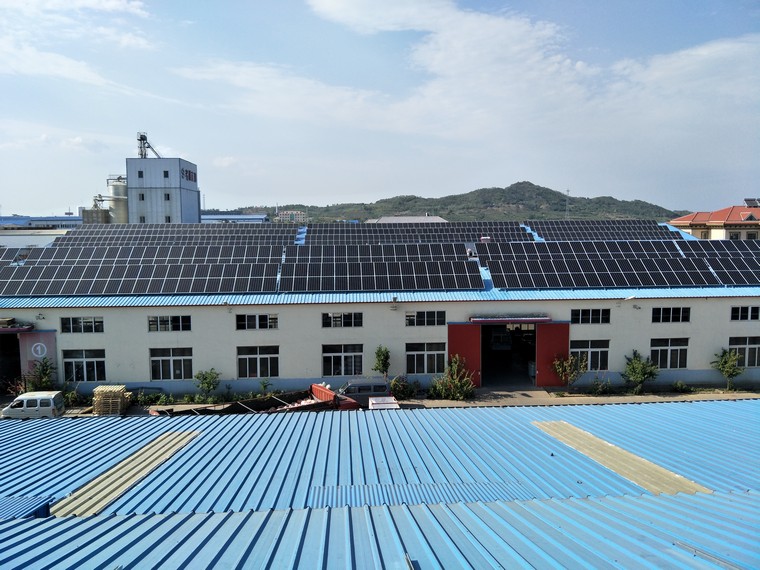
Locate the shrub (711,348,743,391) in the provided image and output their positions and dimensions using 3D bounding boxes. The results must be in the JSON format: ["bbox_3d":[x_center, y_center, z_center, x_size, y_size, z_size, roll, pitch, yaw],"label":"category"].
[{"bbox_3d":[24.633,6.020,37.600,2.274,3.034,2.160,-1,6,-3],"label":"shrub"}]

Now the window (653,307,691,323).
[{"bbox_3d":[21.338,2.207,38.603,2.920,1.100,0.150,-1,5,-3],"label":"window"}]

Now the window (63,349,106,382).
[{"bbox_3d":[-20.607,5.633,36.875,2.930,2.300,0.150,-1,5,-3],"label":"window"}]

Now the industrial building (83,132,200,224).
[{"bbox_3d":[-63.534,-20.191,142.791,25.000,37.700,14.500,-1,5,-3],"label":"industrial building"}]

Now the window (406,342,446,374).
[{"bbox_3d":[3.315,5.311,38.008,2.930,2.300,0.150,-1,5,-3],"label":"window"}]

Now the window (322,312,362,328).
[{"bbox_3d":[-2.629,2.493,37.464,2.920,1.100,0.150,-1,5,-3],"label":"window"}]

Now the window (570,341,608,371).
[{"bbox_3d":[15.388,5.163,38.640,2.860,2.254,0.150,-1,6,-3],"label":"window"}]

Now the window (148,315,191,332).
[{"bbox_3d":[-14.664,2.699,36.898,2.920,1.100,0.150,-1,5,-3],"label":"window"}]

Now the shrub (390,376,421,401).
[{"bbox_3d":[1.780,7.113,36.734,2.018,1.434,1.715,-1,6,-3],"label":"shrub"}]

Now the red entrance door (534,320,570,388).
[{"bbox_3d":[12.509,5.088,38.304,2.500,4.678,0.120,-1,5,-3],"label":"red entrance door"}]

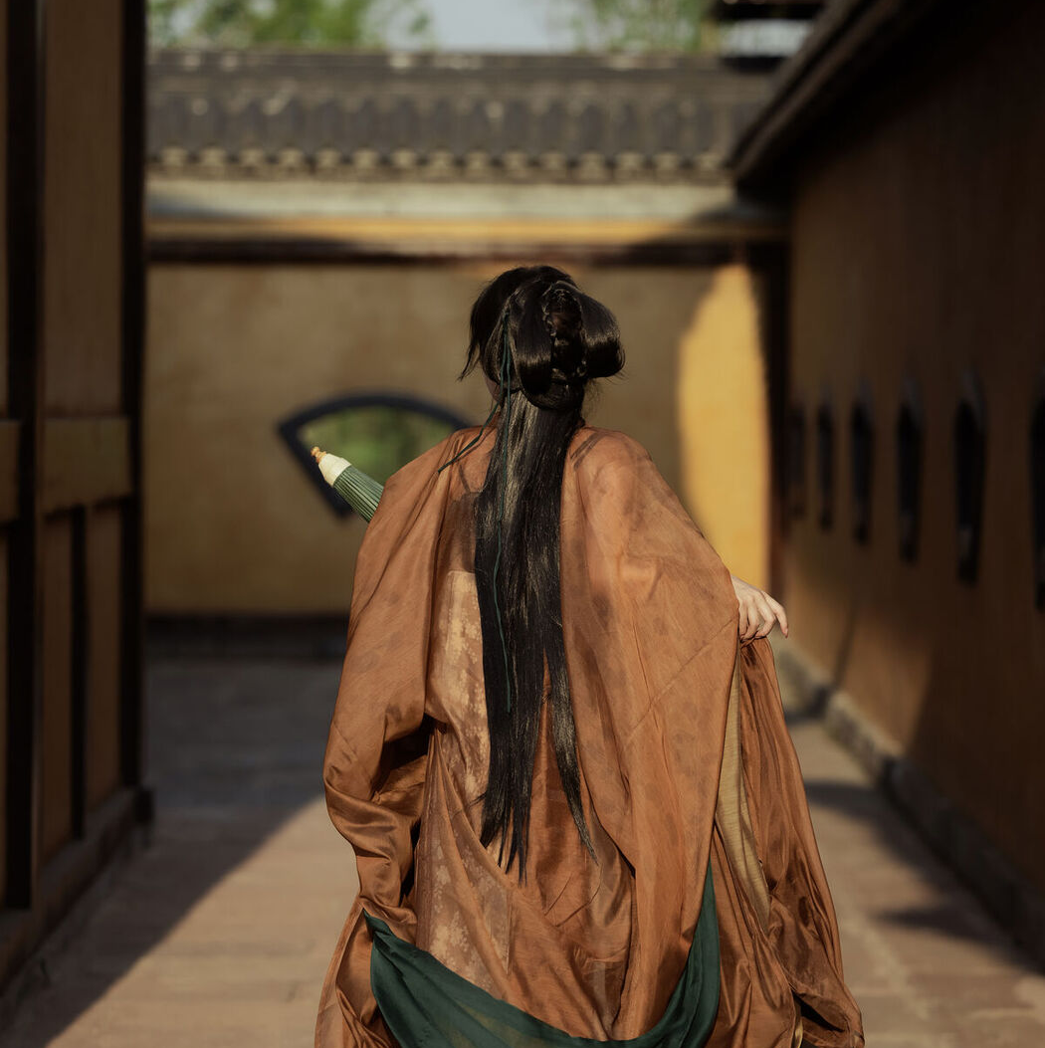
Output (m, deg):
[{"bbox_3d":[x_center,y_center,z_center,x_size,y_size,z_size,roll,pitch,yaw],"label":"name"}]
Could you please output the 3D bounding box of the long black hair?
[{"bbox_3d":[0.024,0.071,7.050,0.250,0.920,0.280,0,1,-19],"label":"long black hair"}]

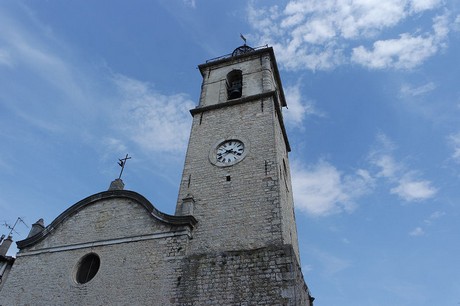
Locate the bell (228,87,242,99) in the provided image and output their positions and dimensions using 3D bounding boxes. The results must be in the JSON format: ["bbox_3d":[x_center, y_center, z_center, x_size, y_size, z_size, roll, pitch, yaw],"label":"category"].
[{"bbox_3d":[0.407,-4.234,21.399,0.900,0.825,0.900,-10,-42,15],"label":"bell"}]

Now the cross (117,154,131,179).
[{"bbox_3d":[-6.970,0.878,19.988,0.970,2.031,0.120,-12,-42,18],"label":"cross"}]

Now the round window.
[{"bbox_3d":[-7.124,5.854,15.460,1.561,1.561,0.300,-12,-42,18],"label":"round window"}]

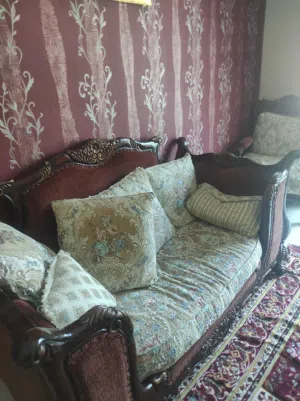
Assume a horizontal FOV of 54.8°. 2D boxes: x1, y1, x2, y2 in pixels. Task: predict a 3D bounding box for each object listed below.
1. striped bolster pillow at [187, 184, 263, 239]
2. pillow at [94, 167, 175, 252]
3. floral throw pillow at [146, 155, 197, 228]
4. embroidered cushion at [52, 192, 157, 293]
[{"bbox_3d":[0.513,0.046,1.975,0.500,0.260,0.150,15,6,40],"label":"striped bolster pillow"},{"bbox_3d":[-0.064,0.112,1.627,0.140,0.470,0.470,-17,16,38],"label":"pillow"},{"bbox_3d":[0.117,-0.016,1.879,0.465,0.465,0.140,-20,19,-30],"label":"floral throw pillow"},{"bbox_3d":[-0.201,0.212,1.395,0.470,0.470,0.150,-5,14,-8],"label":"embroidered cushion"}]

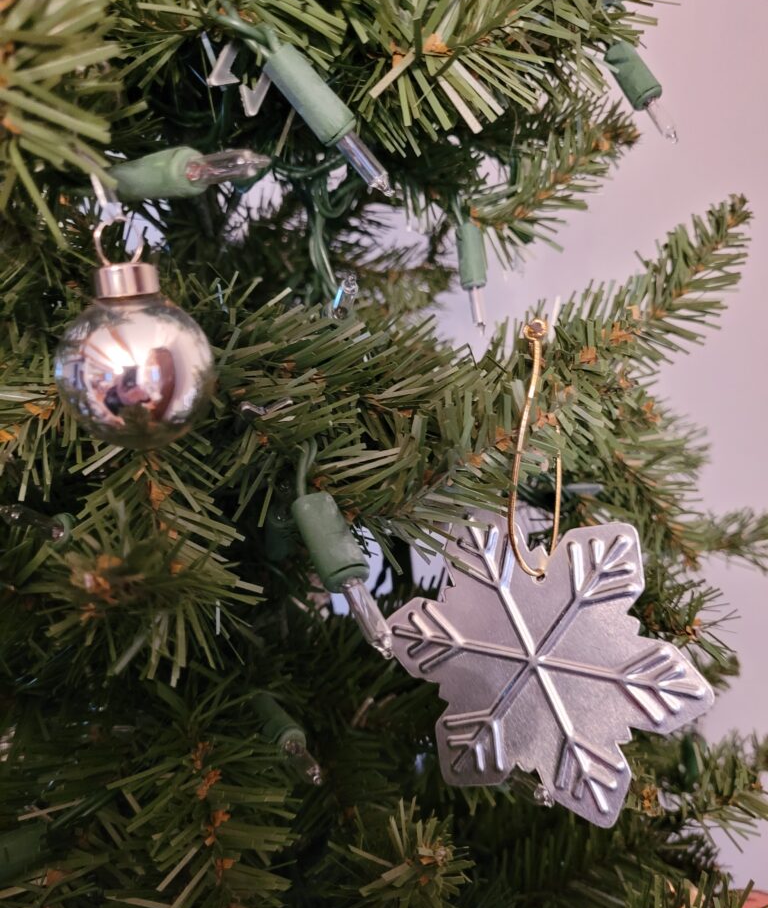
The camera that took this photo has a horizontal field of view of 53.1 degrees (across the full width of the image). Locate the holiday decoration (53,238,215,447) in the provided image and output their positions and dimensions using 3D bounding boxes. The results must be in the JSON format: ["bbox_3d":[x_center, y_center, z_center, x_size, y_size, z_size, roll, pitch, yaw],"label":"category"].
[{"bbox_3d":[-0.060,-0.027,0.186,0.036,0.050,0.036,-5,8,-17],"label":"holiday decoration"}]

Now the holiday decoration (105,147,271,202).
[{"bbox_3d":[-0.044,-0.062,0.168,0.048,0.011,0.011,7,12,30],"label":"holiday decoration"}]

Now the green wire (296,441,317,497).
[{"bbox_3d":[-0.020,0.004,0.196,0.005,0.014,0.005,-2,9,0],"label":"green wire"}]

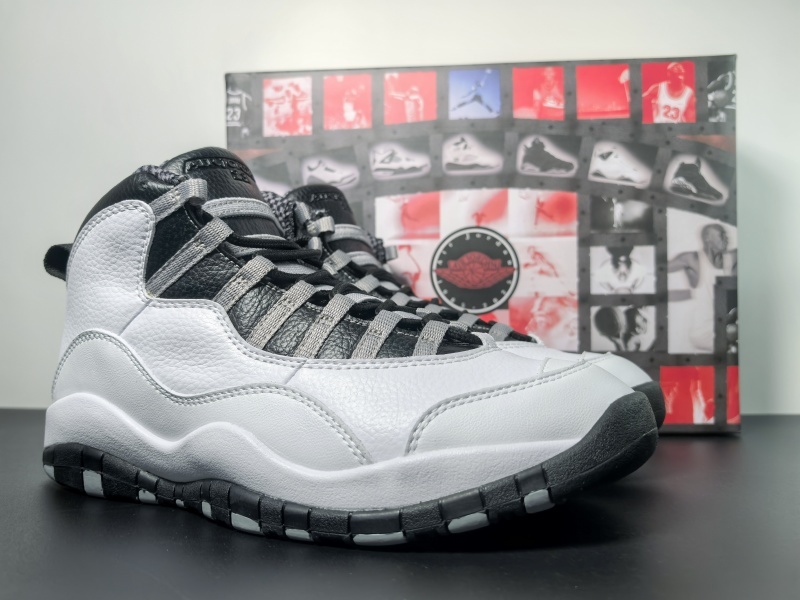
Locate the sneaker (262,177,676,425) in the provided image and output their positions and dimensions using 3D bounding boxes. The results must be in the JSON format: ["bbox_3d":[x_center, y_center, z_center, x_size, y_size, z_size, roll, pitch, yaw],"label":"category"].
[{"bbox_3d":[-0.009,0.008,0.380,0.306,0.167,0.106,-1,-1,25],"label":"sneaker"}]

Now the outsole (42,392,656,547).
[{"bbox_3d":[-0.044,0.063,0.289,0.301,0.053,0.103,-1,-1,22],"label":"outsole"}]

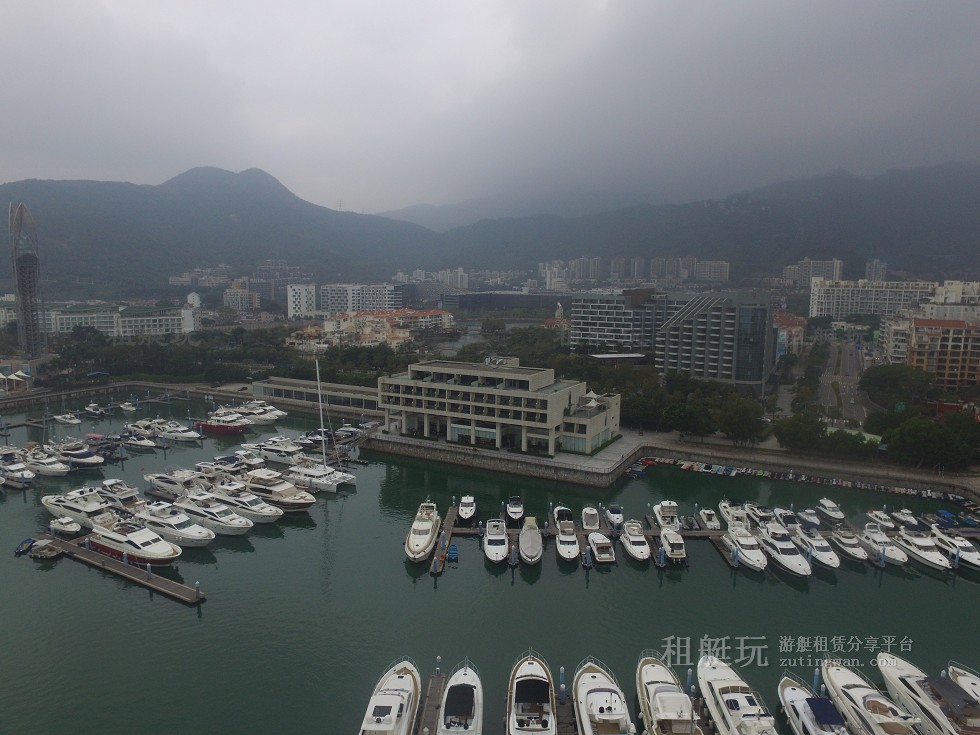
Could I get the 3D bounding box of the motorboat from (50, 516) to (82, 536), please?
[{"bbox_3d":[-80.050,29.772,107.765,7.200,2.800,2.600,4,8,26],"label":"motorboat"}]

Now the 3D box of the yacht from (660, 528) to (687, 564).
[{"bbox_3d":[32.392,30.990,100.425,3.100,2.900,10.200,1,7,6],"label":"yacht"}]

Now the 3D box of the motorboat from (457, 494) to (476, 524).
[{"bbox_3d":[-4.590,29.210,116.180,3.100,3.000,8.600,1,9,2],"label":"motorboat"}]

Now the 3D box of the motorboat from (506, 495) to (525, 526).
[{"bbox_3d":[5.250,29.370,116.490,3.100,2.800,8.400,1,9,2],"label":"motorboat"}]

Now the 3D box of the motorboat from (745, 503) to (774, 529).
[{"bbox_3d":[48.490,26.340,101.370,3.400,3.650,10.200,0,6,-1],"label":"motorboat"}]

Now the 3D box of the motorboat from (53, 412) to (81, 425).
[{"bbox_3d":[-153.294,18.027,203.701,13.000,2.900,3.500,4,8,28],"label":"motorboat"}]

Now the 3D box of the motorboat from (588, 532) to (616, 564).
[{"bbox_3d":[19.680,31.152,100.383,3.200,2.500,10.200,0,7,1],"label":"motorboat"}]

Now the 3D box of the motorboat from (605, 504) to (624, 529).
[{"bbox_3d":[21.720,26.510,101.310,2.700,2.800,7.300,1,6,1],"label":"motorboat"}]

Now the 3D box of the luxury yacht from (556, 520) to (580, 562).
[{"bbox_3d":[13.760,31.110,100.910,3.800,4.200,12.300,1,9,2],"label":"luxury yacht"}]

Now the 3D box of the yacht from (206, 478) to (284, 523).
[{"bbox_3d":[-49.634,27.358,115.390,21.000,6.000,5.200,4,8,27],"label":"yacht"}]

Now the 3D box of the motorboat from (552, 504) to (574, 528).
[{"bbox_3d":[14.710,29.900,114.990,3.400,2.400,8.900,1,9,1],"label":"motorboat"}]

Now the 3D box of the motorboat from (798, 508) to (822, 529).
[{"bbox_3d":[65.200,30.450,115.190,2.400,2.300,6.300,1,9,2],"label":"motorboat"}]

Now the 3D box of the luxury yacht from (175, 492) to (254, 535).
[{"bbox_3d":[-47.690,24.920,97.590,20.300,5.900,5.300,4,7,29],"label":"luxury yacht"}]

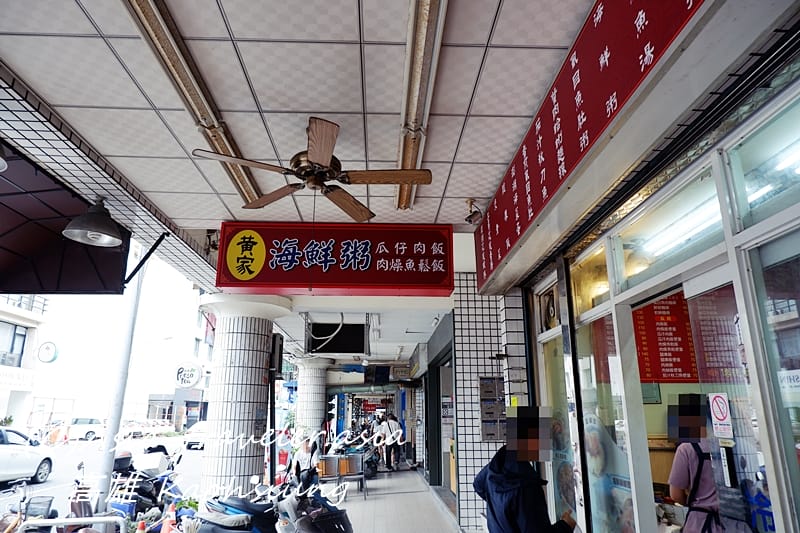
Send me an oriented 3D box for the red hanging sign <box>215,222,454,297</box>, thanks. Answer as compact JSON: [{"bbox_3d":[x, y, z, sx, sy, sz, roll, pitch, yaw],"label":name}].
[{"bbox_3d":[-0.571,-0.057,4.778,2.114,0.607,0.308,1,-16,-2],"label":"red hanging sign"}]

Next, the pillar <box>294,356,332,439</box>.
[{"bbox_3d":[-2.619,4.368,15.195,1.320,3.060,1.320,0,-16,-2],"label":"pillar"}]

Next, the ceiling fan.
[{"bbox_3d":[-0.472,-0.649,3.038,1.330,0.444,1.330,1,-16,-2],"label":"ceiling fan"}]

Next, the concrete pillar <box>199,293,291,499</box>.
[{"bbox_3d":[-2.307,2.028,7.290,1.330,3.060,1.330,0,-16,-2],"label":"concrete pillar"}]

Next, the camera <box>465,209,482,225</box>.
[{"bbox_3d":[0.607,-0.405,4.204,0.125,0.068,0.065,-39,2,-27],"label":"camera"}]

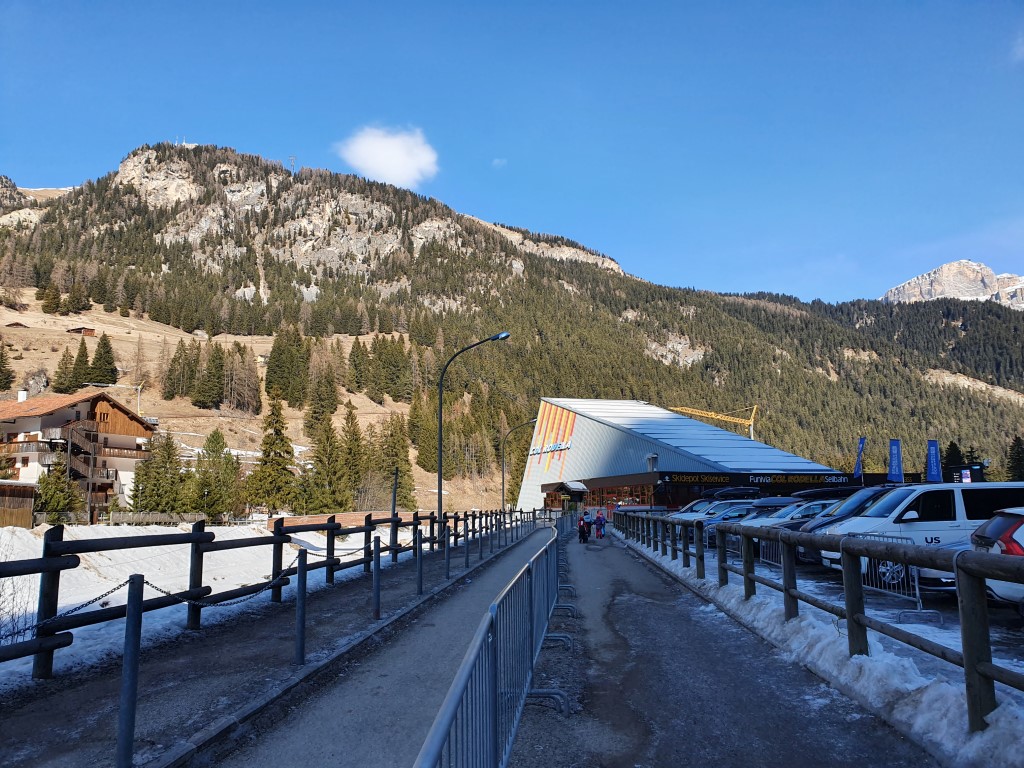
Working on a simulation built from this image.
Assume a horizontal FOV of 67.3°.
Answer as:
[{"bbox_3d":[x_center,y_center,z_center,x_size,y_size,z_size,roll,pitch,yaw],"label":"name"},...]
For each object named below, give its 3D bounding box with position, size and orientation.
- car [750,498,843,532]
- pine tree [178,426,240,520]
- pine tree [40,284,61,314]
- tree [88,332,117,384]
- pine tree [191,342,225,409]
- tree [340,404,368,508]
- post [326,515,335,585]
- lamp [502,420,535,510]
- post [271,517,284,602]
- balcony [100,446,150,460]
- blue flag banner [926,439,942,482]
[{"bbox_3d":[8.900,4.358,23.103,4.600,1.670,1.850,0,-9,3],"label":"car"},{"bbox_3d":[-33.055,9.949,84.499,6.532,10.156,6.532,0,-9,0],"label":"pine tree"},{"bbox_3d":[-225.654,-41.340,376.057,9.017,15.113,9.017,0,-9,0],"label":"pine tree"},{"bbox_3d":[-129.407,-8.146,244.282,8.849,16.810,8.849,0,-9,0],"label":"tree"},{"bbox_3d":[-85.774,-2.335,218.040,9.575,19.262,9.575,0,-9,0],"label":"pine tree"},{"bbox_3d":[-19.888,8.800,96.817,3.487,13.568,3.487,0,-9,0],"label":"tree"},{"bbox_3d":[-3.384,3.105,14.426,0.140,1.277,0.140,0,-9,0],"label":"post"},{"bbox_3d":[0.600,6.257,54.289,2.500,7.684,0.280,-1,-9,4],"label":"lamp"},{"bbox_3d":[-3.650,2.730,11.971,0.140,1.300,0.140,1,-9,-4],"label":"post"},{"bbox_3d":[-50.551,9.188,100.475,1.300,1.250,7.200,-4,-10,25],"label":"balcony"},{"bbox_3d":[24.639,4.470,44.852,0.880,2.528,0.120,-3,-9,17],"label":"blue flag banner"}]

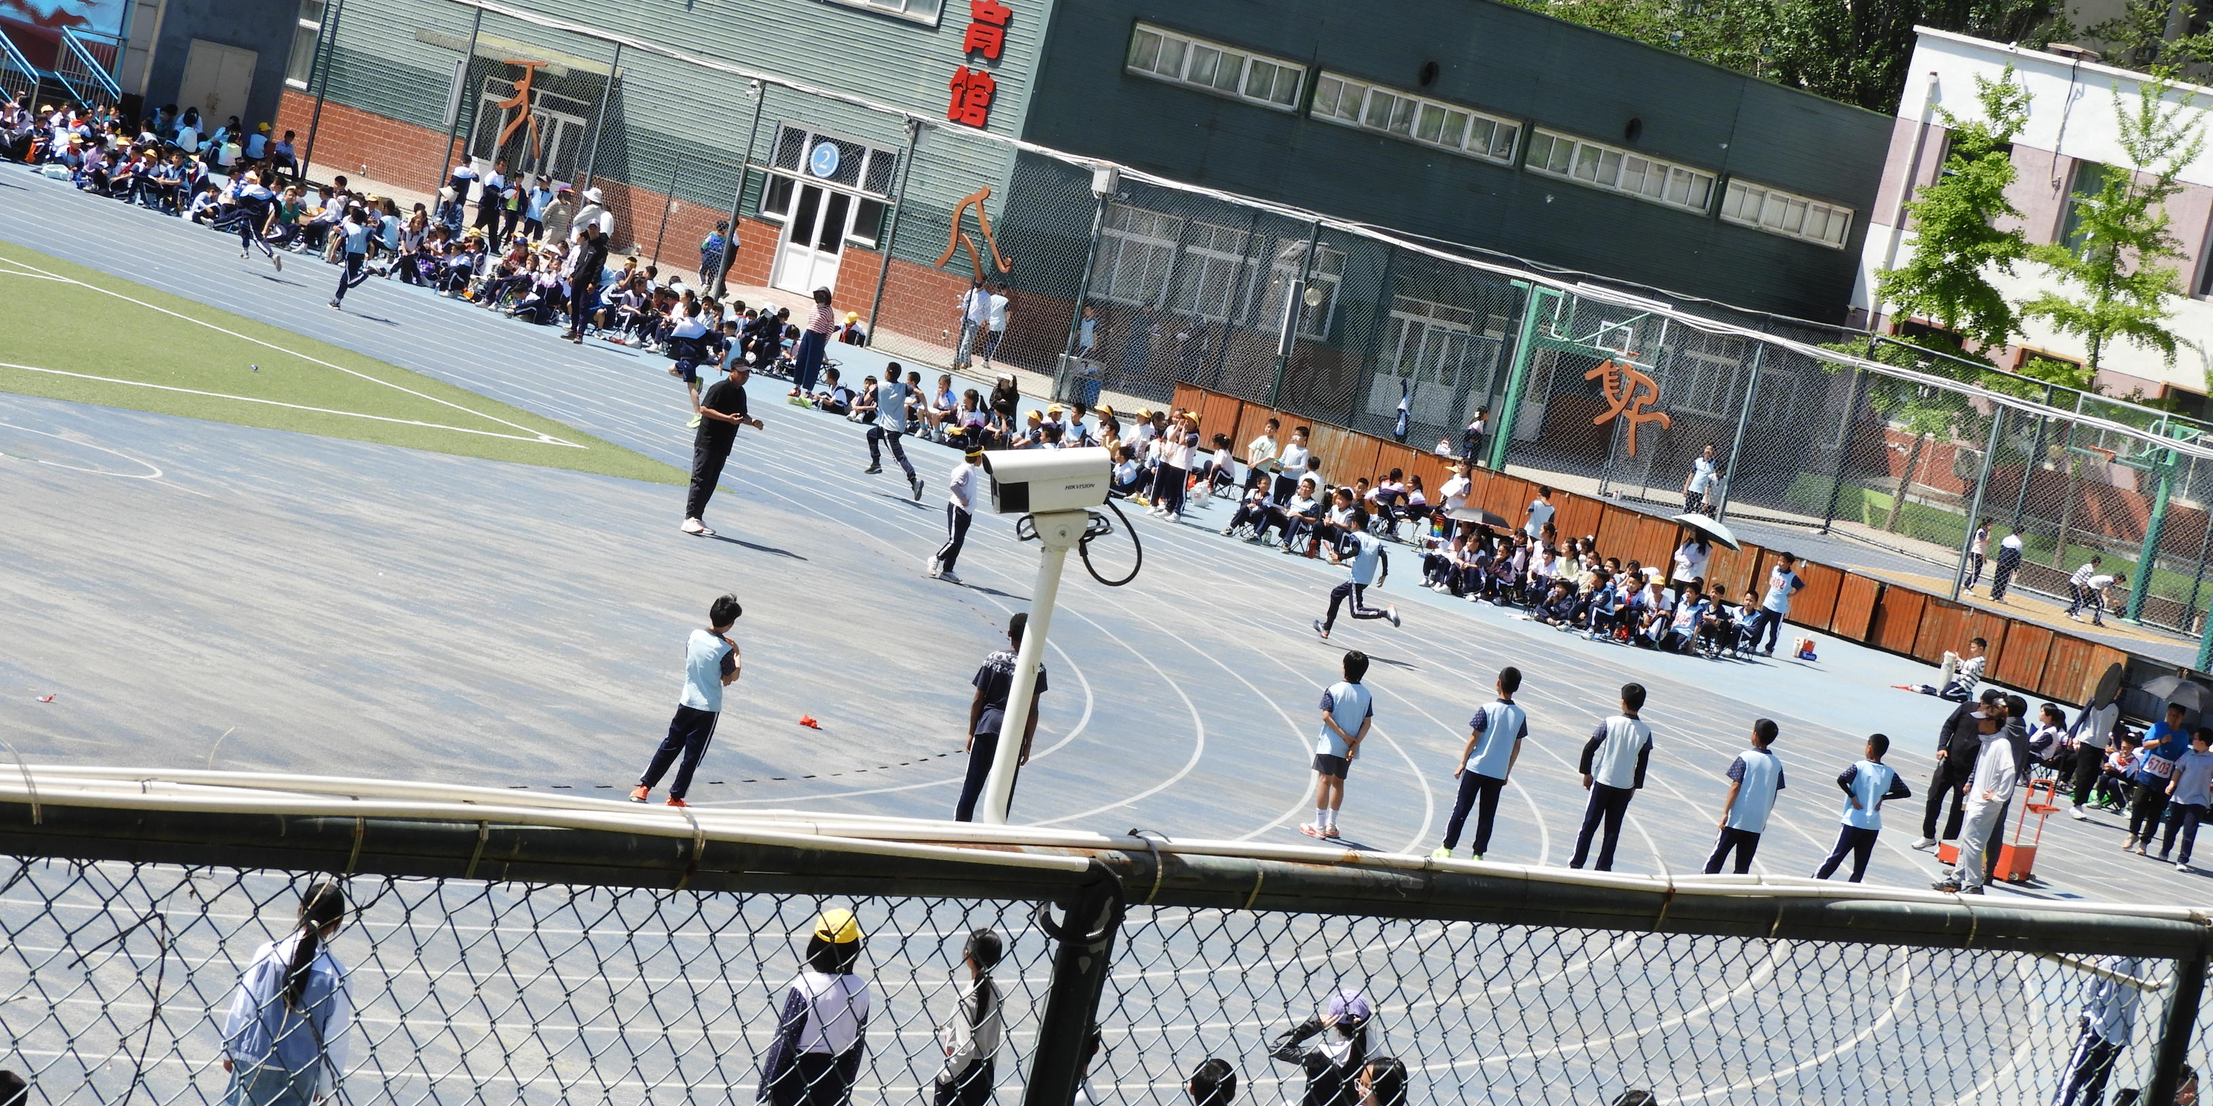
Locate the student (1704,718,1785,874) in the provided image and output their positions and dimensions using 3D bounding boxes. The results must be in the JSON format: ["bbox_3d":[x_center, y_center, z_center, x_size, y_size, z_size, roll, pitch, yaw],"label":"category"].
[{"bbox_3d":[5.232,2.135,44.930,0.450,1.579,0.290,11,6,-33],"label":"student"}]

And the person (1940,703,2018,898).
[{"bbox_3d":[8.215,2.295,50.540,0.450,1.730,0.500,13,5,-2],"label":"person"}]

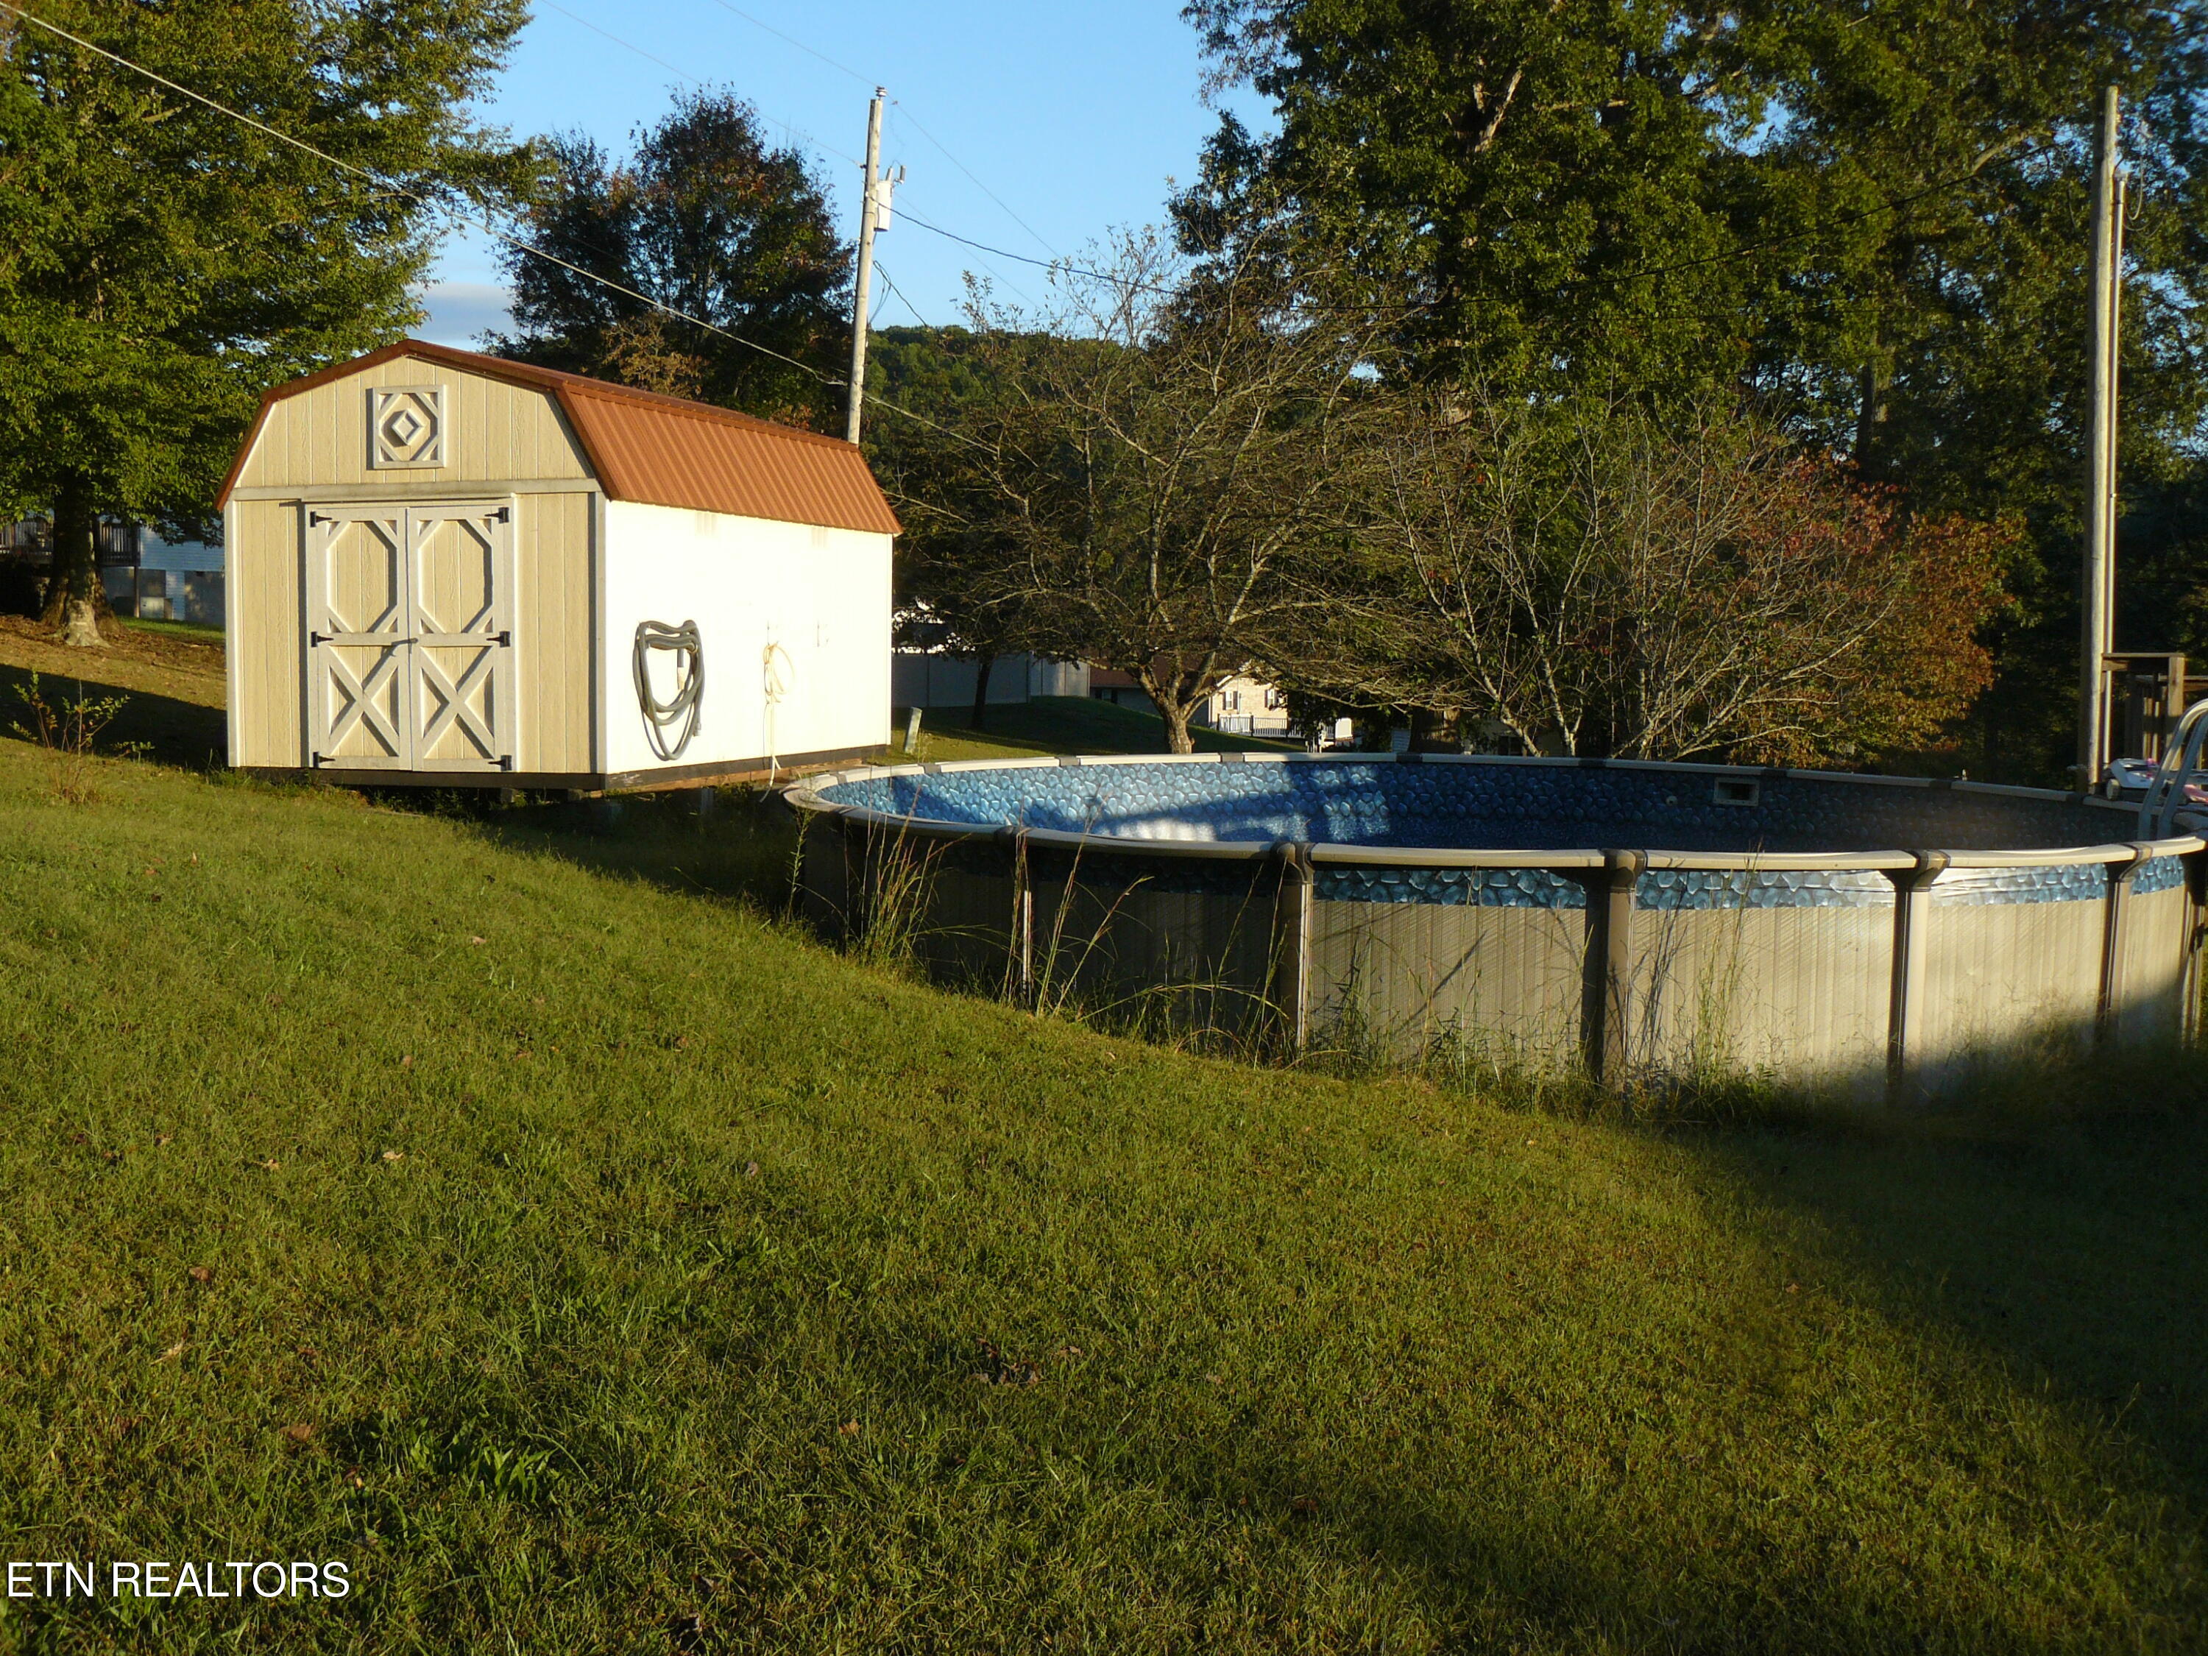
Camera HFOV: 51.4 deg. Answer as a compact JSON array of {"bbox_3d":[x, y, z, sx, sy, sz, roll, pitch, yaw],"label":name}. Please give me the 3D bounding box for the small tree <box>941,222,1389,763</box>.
[{"bbox_3d":[0.617,-3.583,24.729,5.000,5.640,4.800,0,5,0],"label":"small tree"}]

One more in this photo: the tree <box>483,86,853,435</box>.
[{"bbox_3d":[-7.844,-8.011,42.445,6.600,10.990,6.400,0,5,0],"label":"tree"}]

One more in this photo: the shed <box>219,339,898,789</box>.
[{"bbox_3d":[-4.042,-1.986,18.233,3.200,3.090,4.940,2,5,18],"label":"shed"}]

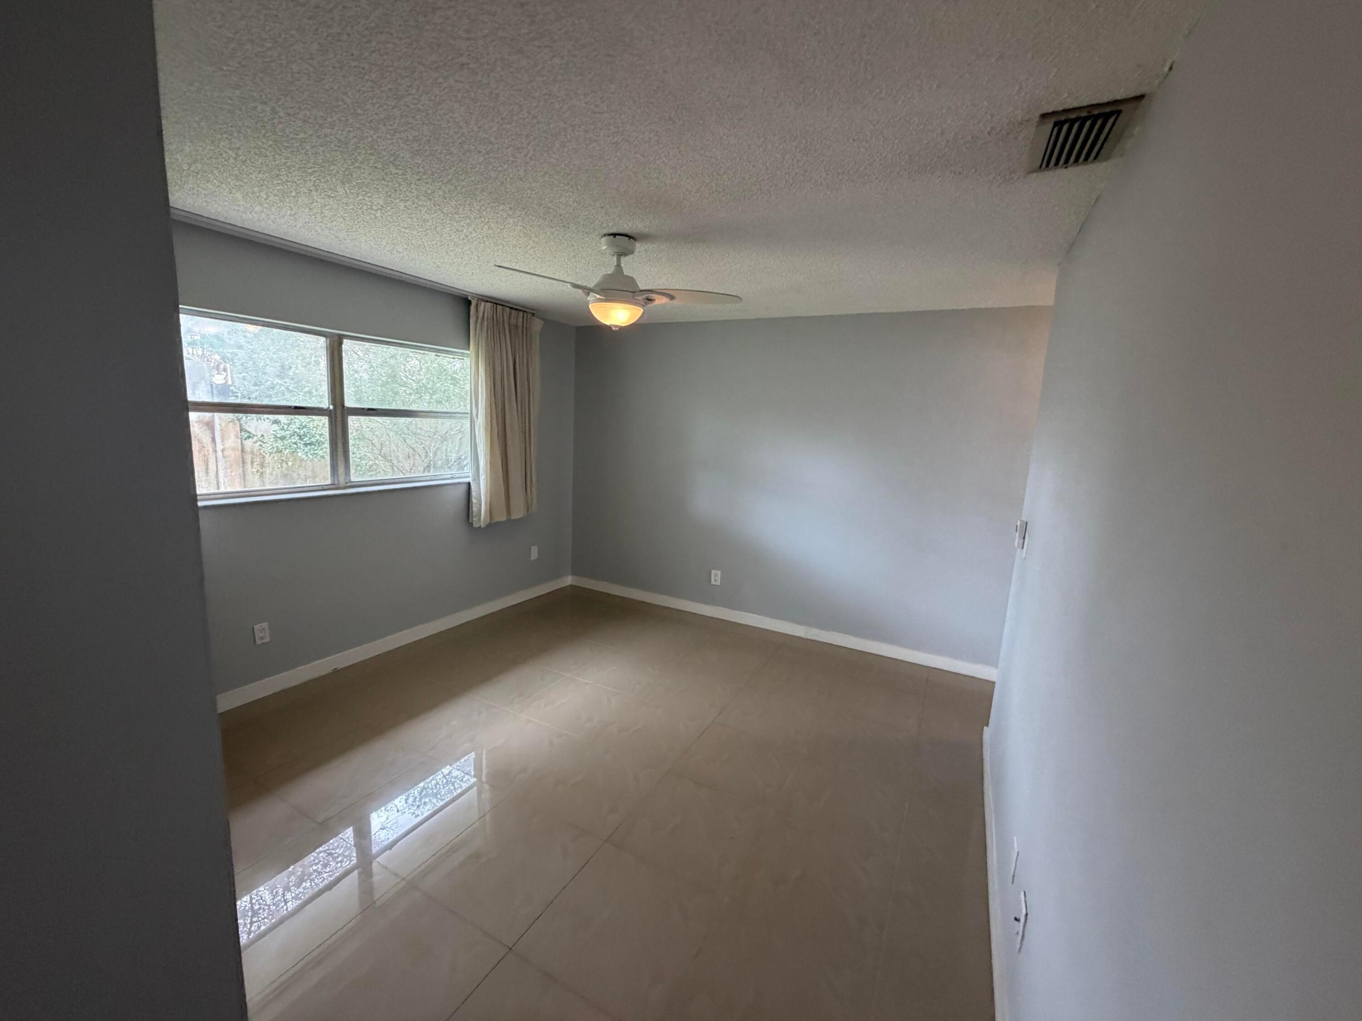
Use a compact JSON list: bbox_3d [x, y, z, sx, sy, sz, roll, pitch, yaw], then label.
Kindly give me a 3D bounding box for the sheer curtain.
[{"bbox_3d":[-1.337,-0.725,4.274,0.140,1.600,0.760,8,10,27],"label":"sheer curtain"}]

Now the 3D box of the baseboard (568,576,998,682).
[{"bbox_3d":[0.542,0.898,4.539,3.620,0.090,0.016,8,10,27],"label":"baseboard"}]

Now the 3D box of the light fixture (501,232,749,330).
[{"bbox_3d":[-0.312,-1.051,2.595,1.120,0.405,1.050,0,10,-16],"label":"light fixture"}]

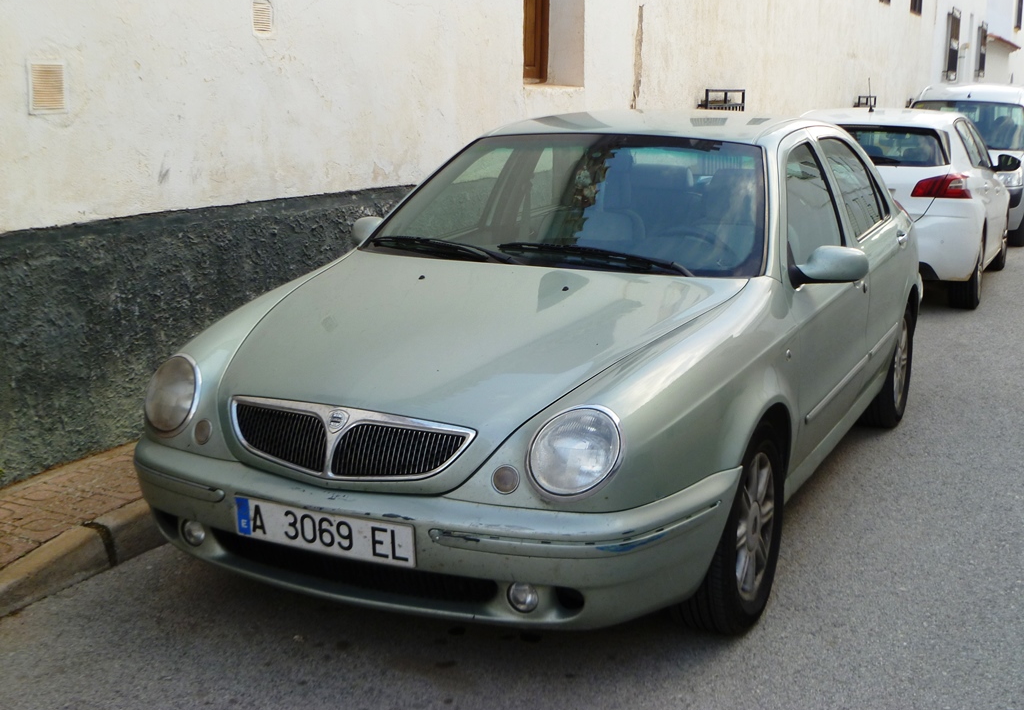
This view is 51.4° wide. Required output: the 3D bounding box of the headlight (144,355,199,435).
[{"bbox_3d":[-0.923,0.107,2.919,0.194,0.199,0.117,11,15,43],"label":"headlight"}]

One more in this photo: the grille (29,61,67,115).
[{"bbox_3d":[-1.738,-1.004,3.999,0.025,0.198,0.173,6,12,27],"label":"grille"}]

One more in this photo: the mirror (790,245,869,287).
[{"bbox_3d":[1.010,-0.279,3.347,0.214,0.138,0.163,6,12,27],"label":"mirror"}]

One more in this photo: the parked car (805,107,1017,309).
[{"bbox_3d":[3.296,-1.383,9.327,1.810,1.457,4.253,6,13,28],"label":"parked car"}]

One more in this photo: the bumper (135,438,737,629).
[{"bbox_3d":[-0.349,0.406,2.769,1.734,0.377,0.541,6,12,27],"label":"bumper"}]

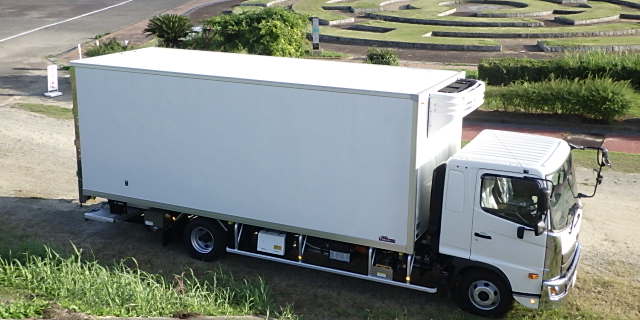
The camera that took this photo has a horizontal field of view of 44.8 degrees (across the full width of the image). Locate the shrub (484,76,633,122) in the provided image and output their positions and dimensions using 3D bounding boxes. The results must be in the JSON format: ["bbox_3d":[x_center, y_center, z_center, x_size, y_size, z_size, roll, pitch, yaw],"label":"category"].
[{"bbox_3d":[7.571,-2.083,24.768,4.350,1.000,1.400,8,19,25],"label":"shrub"}]

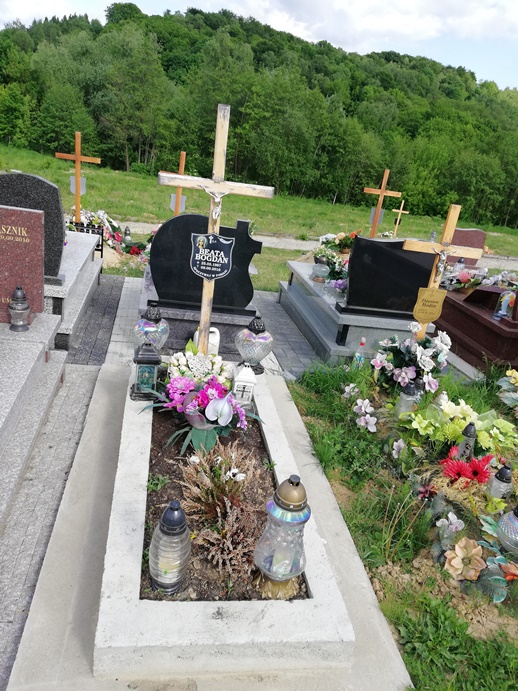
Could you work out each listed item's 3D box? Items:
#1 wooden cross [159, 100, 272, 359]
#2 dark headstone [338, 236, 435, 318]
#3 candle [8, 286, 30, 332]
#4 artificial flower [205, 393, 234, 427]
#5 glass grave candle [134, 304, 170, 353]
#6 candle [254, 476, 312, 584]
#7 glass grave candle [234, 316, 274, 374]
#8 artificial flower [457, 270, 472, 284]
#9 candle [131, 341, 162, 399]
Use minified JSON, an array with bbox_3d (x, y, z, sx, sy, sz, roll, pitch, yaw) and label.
[{"bbox_3d":[-0.255,-0.472,2.834,0.587,1.465,0.090,4,21,-11],"label":"wooden cross"},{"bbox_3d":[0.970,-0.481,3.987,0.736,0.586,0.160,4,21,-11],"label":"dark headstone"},{"bbox_3d":[-1.253,-0.196,2.812,0.112,0.235,0.112,4,21,-11],"label":"candle"},{"bbox_3d":[-0.197,0.319,2.684,0.140,0.150,0.060,4,-20,-11],"label":"artificial flower"},{"bbox_3d":[-0.600,-0.024,3.017,0.240,0.335,0.140,4,21,-11],"label":"glass grave candle"},{"bbox_3d":[0.095,0.591,1.673,0.185,0.420,0.185,4,21,-11],"label":"candle"},{"bbox_3d":[-0.014,-0.007,3.195,0.240,0.335,0.140,4,21,-11],"label":"glass grave candle"},{"bbox_3d":[1.986,-0.657,5.207,0.140,0.130,0.120,4,21,-11],"label":"artificial flower"},{"bbox_3d":[-0.561,0.121,2.727,0.140,0.285,0.140,4,21,-11],"label":"candle"}]

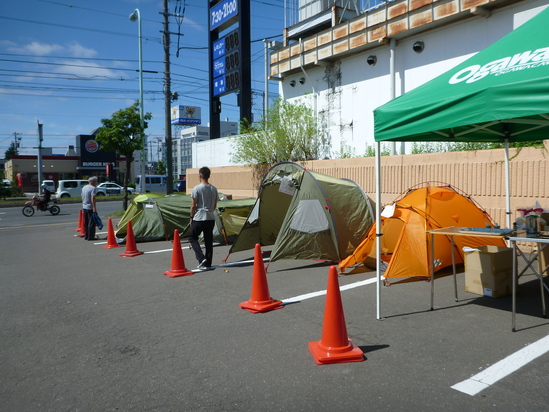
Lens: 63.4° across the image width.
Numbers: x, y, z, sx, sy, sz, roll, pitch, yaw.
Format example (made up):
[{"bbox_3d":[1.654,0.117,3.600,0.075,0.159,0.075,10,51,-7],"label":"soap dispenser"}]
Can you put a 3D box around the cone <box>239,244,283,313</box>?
[{"bbox_3d":[-0.165,0.810,5.100,0.380,0.720,0.380,-4,3,-34],"label":"cone"}]

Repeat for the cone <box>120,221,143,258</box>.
[{"bbox_3d":[-2.967,0.667,9.207,0.380,0.700,0.380,0,2,30],"label":"cone"}]

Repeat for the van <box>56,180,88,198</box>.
[{"bbox_3d":[-16.400,-1.330,38.100,3.850,1.650,1.690,-4,4,-35],"label":"van"}]

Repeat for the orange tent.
[{"bbox_3d":[2.560,0.280,7.170,3.050,1.280,1.750,-4,3,-31],"label":"orange tent"}]

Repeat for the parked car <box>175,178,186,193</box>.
[{"bbox_3d":[-7.990,-1.864,45.500,4.200,1.550,1.700,-2,3,-36],"label":"parked car"}]

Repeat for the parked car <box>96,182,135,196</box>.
[{"bbox_3d":[-16.300,-1.520,43.800,4.500,1.470,1.720,-4,4,-35],"label":"parked car"}]

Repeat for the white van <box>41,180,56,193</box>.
[{"bbox_3d":[-28.800,-2.260,56.300,1.550,1.900,3.500,-4,4,-35],"label":"white van"}]

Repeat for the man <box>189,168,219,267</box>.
[{"bbox_3d":[-1.243,0.192,7.663,0.520,1.730,0.420,-2,2,-23],"label":"man"}]

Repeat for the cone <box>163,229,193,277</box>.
[{"bbox_3d":[-1.590,0.755,7.320,0.380,0.715,0.380,-4,3,-34],"label":"cone"}]

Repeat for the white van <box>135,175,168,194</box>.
[{"bbox_3d":[-10.360,-1.823,39.500,3.400,1.900,1.480,-2,3,-36],"label":"white van"}]

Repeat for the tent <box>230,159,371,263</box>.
[{"bbox_3d":[1.062,-0.013,9.454,3.600,1.800,2.450,-2,3,-36],"label":"tent"}]

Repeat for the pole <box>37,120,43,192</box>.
[{"bbox_3d":[-20.606,-4.170,39.000,0.380,6.800,0.380,-2,3,-36],"label":"pole"}]

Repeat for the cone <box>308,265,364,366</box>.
[{"bbox_3d":[0.490,0.850,3.607,0.380,0.720,0.380,-1,2,-6],"label":"cone"}]

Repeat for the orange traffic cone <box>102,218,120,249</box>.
[{"bbox_3d":[-3.912,0.650,10.687,0.380,0.700,0.380,0,2,30],"label":"orange traffic cone"}]

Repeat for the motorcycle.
[{"bbox_3d":[-13.800,0.010,26.300,2.080,1.200,0.800,-4,4,-35],"label":"motorcycle"}]

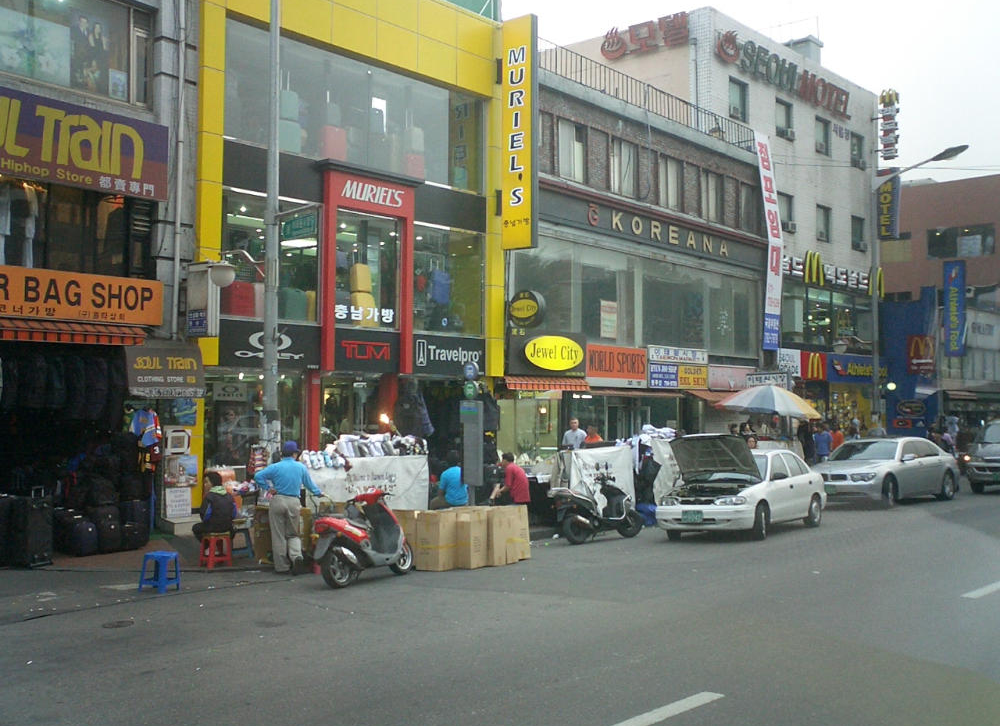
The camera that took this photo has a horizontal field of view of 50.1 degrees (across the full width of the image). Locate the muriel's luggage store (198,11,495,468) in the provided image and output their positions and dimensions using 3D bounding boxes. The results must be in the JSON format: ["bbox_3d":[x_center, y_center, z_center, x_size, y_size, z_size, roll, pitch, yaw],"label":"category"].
[{"bbox_3d":[-4.309,-2.100,22.238,5.000,10.000,7.550,-2,-3,42],"label":"muriel's luggage store"}]

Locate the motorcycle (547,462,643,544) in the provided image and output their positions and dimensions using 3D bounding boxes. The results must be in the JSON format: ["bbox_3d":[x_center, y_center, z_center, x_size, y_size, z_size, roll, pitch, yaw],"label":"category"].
[{"bbox_3d":[1.600,2.237,17.120,1.900,1.240,0.700,3,-3,-44],"label":"motorcycle"}]

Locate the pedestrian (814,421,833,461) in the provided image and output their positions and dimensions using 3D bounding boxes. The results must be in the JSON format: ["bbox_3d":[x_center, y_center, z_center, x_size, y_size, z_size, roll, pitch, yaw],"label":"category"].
[{"bbox_3d":[8.535,2.390,28.206,0.480,1.620,0.320,-1,-3,25],"label":"pedestrian"}]

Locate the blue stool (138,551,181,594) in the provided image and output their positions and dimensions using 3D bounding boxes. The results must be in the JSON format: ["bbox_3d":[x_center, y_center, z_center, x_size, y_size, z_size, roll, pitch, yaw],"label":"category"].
[{"bbox_3d":[-3.890,2.396,12.250,0.340,0.430,0.340,-1,-3,38],"label":"blue stool"}]

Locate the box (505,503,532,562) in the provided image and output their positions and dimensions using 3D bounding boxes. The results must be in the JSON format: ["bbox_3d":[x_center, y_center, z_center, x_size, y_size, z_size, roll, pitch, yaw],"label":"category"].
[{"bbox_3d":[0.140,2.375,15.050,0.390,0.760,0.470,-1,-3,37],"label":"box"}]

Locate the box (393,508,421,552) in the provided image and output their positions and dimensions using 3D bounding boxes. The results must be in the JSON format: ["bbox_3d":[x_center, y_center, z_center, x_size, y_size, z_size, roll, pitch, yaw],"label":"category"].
[{"bbox_3d":[-1.160,2.359,14.500,0.400,0.770,0.370,-1,-3,37],"label":"box"}]

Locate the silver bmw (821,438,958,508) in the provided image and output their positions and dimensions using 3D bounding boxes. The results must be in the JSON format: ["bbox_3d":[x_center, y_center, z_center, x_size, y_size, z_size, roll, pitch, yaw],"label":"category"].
[{"bbox_3d":[8.867,2.417,24.584,1.920,1.490,5.050,-2,-3,43],"label":"silver bmw"}]

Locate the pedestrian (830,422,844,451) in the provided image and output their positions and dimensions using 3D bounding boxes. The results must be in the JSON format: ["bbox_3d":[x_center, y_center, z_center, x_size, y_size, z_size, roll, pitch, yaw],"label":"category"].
[{"bbox_3d":[9.310,2.450,29.500,0.500,1.680,0.350,-1,-3,34],"label":"pedestrian"}]

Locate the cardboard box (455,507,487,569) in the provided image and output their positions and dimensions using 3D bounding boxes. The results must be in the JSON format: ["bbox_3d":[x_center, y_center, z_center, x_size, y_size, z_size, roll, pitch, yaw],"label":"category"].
[{"bbox_3d":[-0.330,2.350,14.370,0.380,0.770,0.370,-1,-3,37],"label":"cardboard box"}]

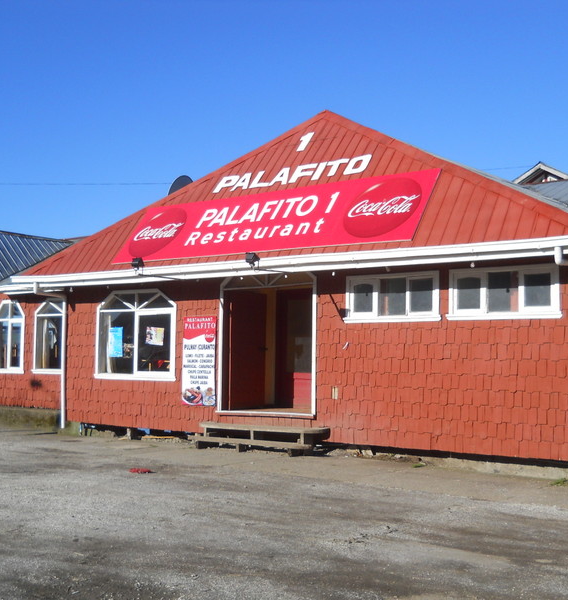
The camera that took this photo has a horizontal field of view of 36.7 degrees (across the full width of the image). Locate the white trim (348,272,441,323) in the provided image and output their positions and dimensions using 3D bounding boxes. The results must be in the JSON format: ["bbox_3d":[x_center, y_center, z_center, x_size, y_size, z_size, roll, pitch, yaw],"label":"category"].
[{"bbox_3d":[1.604,-0.028,12.832,1.626,0.748,0.133,-2,-5,36],"label":"white trim"}]

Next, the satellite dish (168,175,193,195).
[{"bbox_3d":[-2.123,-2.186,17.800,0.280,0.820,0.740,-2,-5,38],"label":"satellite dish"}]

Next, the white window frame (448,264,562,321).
[{"bbox_3d":[3.023,-0.096,11.815,1.622,0.738,0.133,-2,-5,36],"label":"white window frame"}]

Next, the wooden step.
[{"bbox_3d":[-0.427,2.238,13.797,2.470,0.410,0.543,-2,-5,36],"label":"wooden step"}]

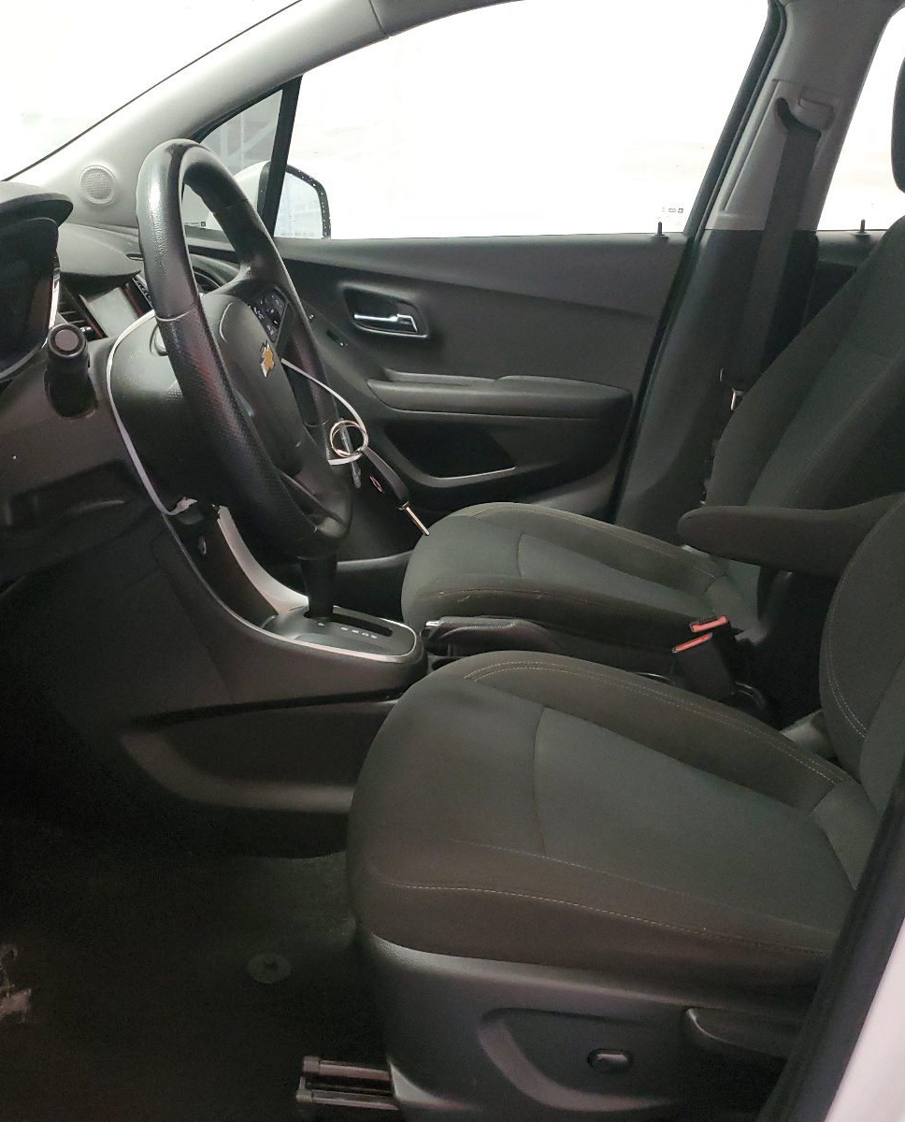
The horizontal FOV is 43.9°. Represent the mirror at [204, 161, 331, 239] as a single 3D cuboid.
[{"bbox_3d":[-0.347,-0.692,2.192,0.125,0.165,0.210,9,16,20],"label":"mirror"}]

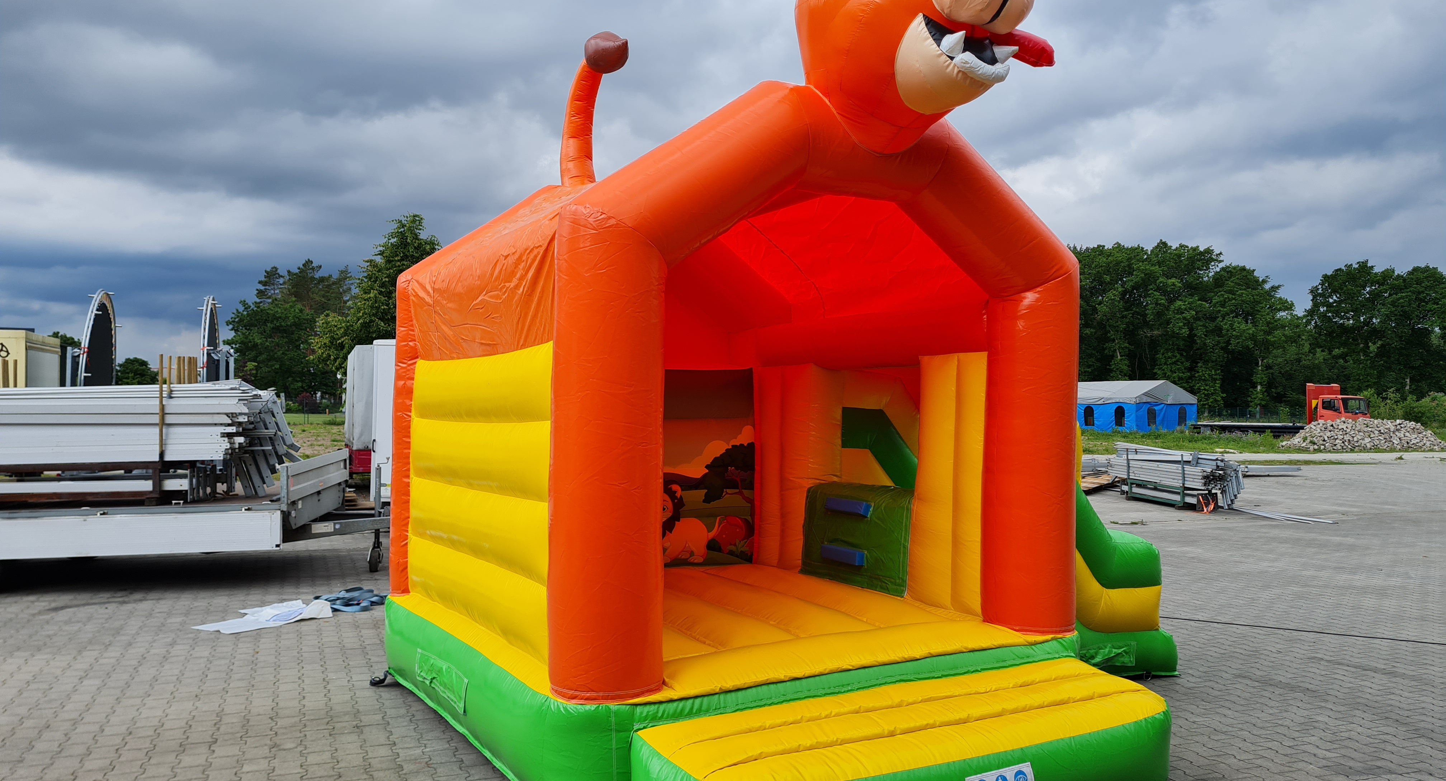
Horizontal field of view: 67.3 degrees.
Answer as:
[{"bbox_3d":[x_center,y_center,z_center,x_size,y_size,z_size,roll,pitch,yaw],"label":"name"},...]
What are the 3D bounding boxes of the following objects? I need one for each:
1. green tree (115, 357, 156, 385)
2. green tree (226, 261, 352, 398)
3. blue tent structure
[{"bbox_3d":[-72.948,-0.385,135.016,6.000,7.500,6.000,1,-1,0],"label":"green tree"},{"bbox_3d":[-44.977,-5.125,112.104,13.000,16.300,12.000,1,-1,0],"label":"green tree"},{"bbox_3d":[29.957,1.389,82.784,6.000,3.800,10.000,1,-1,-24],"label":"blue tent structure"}]

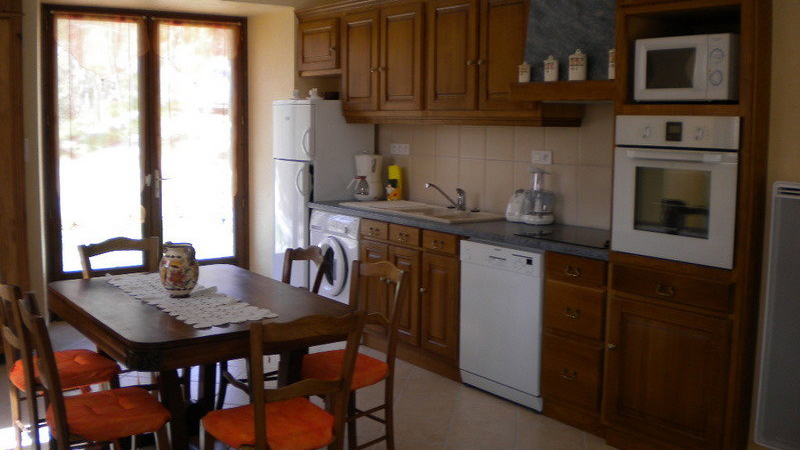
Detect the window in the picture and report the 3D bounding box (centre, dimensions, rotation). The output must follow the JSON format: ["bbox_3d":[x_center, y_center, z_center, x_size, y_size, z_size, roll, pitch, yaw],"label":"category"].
[{"bbox_3d":[-1.947,-0.539,6.352,1.674,2.265,0.090,-5,9,-37],"label":"window"}]

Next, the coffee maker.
[{"bbox_3d":[-0.235,-0.333,5.731,0.210,0.320,0.165,-4,9,-35],"label":"coffee maker"}]

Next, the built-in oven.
[{"bbox_3d":[1.322,-0.171,3.478,0.536,0.592,0.575,-7,10,-37],"label":"built-in oven"}]

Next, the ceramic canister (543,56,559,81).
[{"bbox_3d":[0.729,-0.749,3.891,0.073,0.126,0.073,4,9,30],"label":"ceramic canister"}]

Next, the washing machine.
[{"bbox_3d":[-0.220,0.316,5.599,0.555,0.835,0.588,-7,10,-37],"label":"washing machine"}]

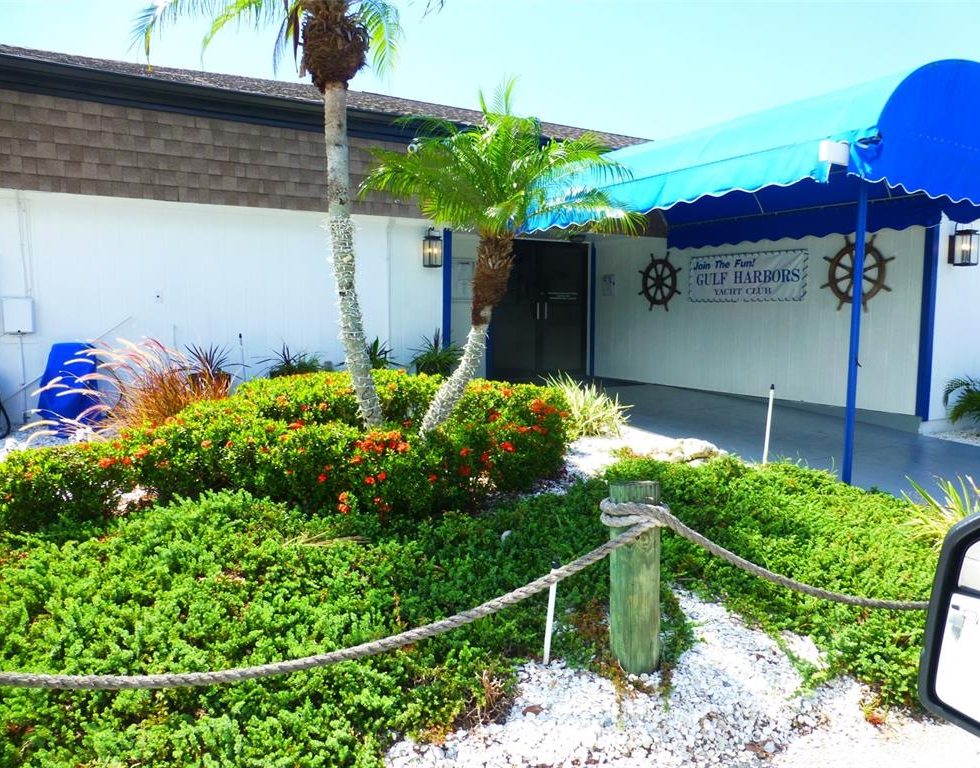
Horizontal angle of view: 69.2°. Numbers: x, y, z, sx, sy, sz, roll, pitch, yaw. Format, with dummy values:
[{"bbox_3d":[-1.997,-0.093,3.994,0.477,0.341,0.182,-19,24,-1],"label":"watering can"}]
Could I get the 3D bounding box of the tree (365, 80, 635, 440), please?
[{"bbox_3d":[0.091,-0.911,5.650,2.150,2.950,2.100,0,6,0],"label":"tree"}]

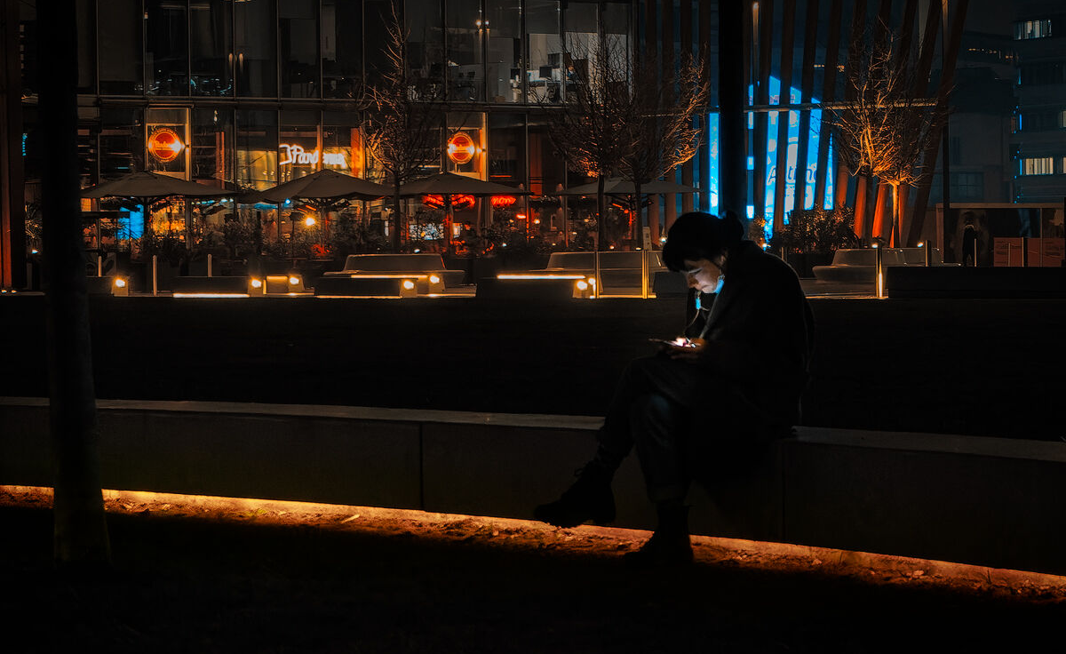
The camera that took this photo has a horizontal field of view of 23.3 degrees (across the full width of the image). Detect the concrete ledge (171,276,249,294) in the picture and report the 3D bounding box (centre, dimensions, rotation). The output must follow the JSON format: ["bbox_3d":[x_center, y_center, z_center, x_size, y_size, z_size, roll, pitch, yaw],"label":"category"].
[{"bbox_3d":[-7.400,-0.960,60.000,2.100,0.440,0.550,1,2,27],"label":"concrete ledge"}]

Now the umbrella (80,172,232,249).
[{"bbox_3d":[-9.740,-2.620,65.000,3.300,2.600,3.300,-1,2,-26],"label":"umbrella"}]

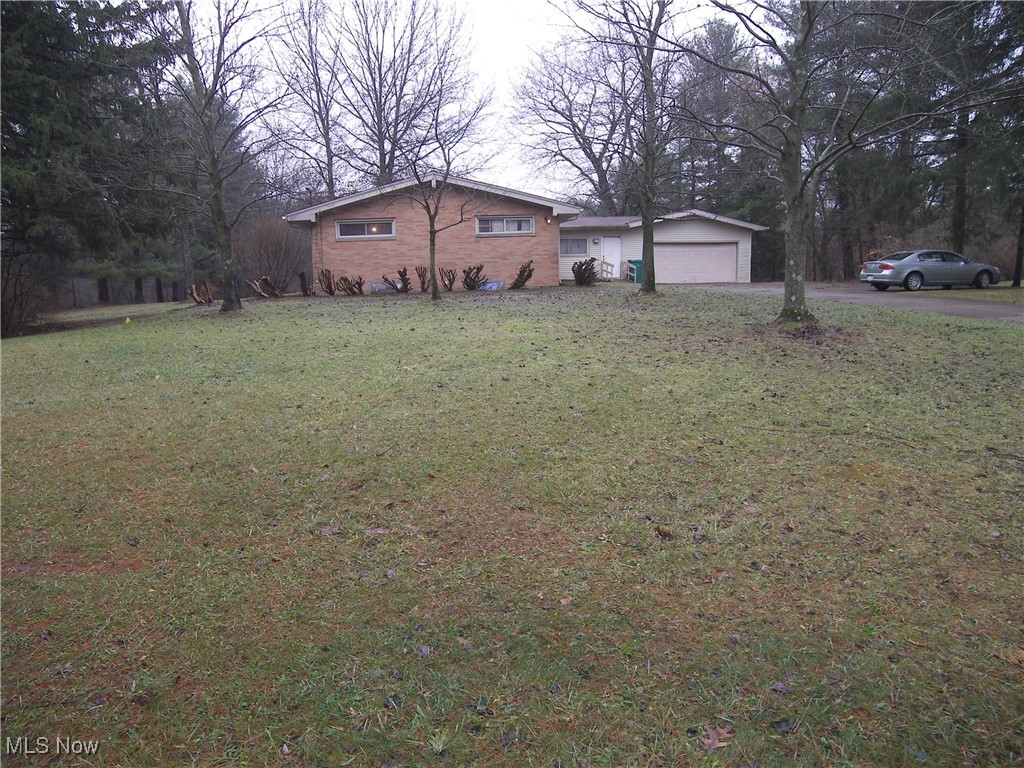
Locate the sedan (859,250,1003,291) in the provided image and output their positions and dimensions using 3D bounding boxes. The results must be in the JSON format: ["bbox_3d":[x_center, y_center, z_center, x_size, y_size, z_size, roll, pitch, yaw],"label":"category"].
[{"bbox_3d":[15.800,-4.280,26.750,5.140,1.470,1.870,-2,8,-11],"label":"sedan"}]

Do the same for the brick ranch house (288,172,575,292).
[{"bbox_3d":[-2.786,-6.312,33.132,11.203,4.396,13.000,0,6,2],"label":"brick ranch house"}]

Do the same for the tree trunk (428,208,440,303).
[{"bbox_3d":[-2.624,-4.331,23.844,0.360,3.000,0.340,0,6,2],"label":"tree trunk"}]

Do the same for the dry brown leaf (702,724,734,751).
[{"bbox_3d":[0.700,1.205,2.420,0.115,0.030,0.160,7,11,41],"label":"dry brown leaf"}]

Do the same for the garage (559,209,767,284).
[{"bbox_3d":[7.791,-7.360,39.889,10.675,3.760,7.500,0,6,2],"label":"garage"}]

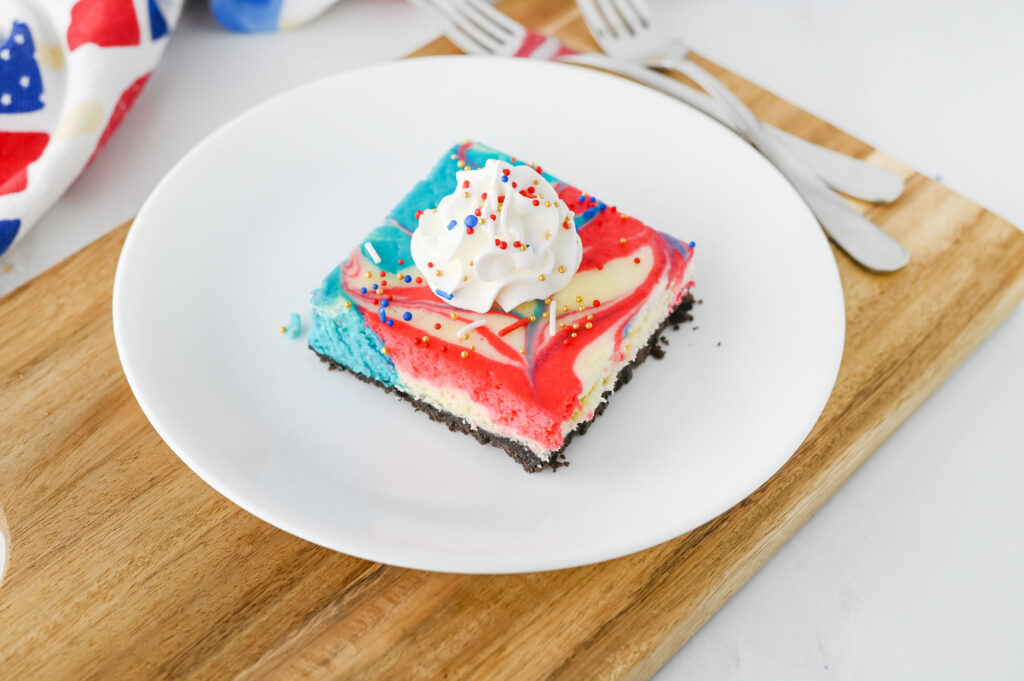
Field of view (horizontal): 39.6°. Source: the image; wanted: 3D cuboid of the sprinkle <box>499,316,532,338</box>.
[{"bbox_3d":[0.001,-0.004,0.392,0.011,0.002,0.002,-27,54,-25],"label":"sprinkle"}]

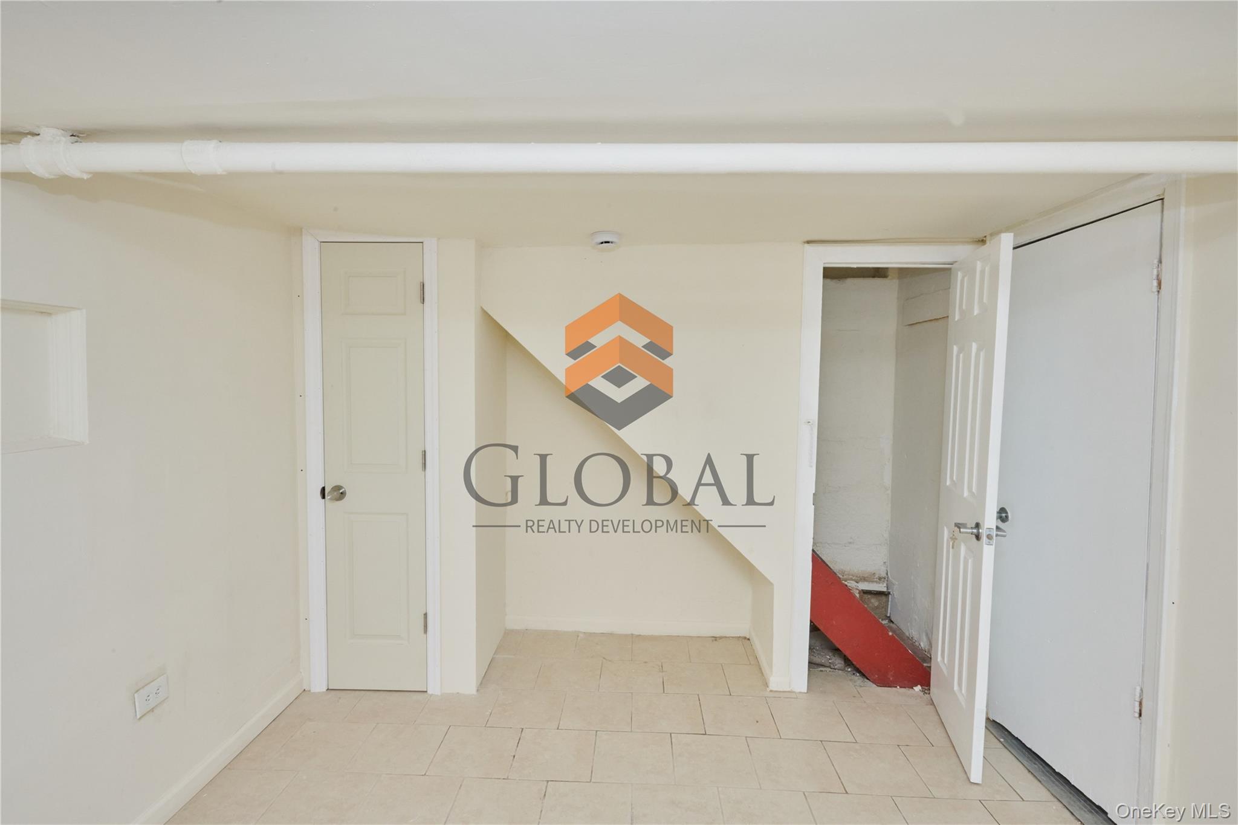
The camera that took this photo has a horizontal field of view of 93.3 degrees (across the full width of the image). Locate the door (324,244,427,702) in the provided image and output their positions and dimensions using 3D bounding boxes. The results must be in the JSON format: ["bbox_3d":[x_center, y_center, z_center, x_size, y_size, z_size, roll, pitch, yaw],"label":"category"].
[{"bbox_3d":[-1.103,0.261,2.655,0.457,2.030,0.040,1,3,0],"label":"door"}]

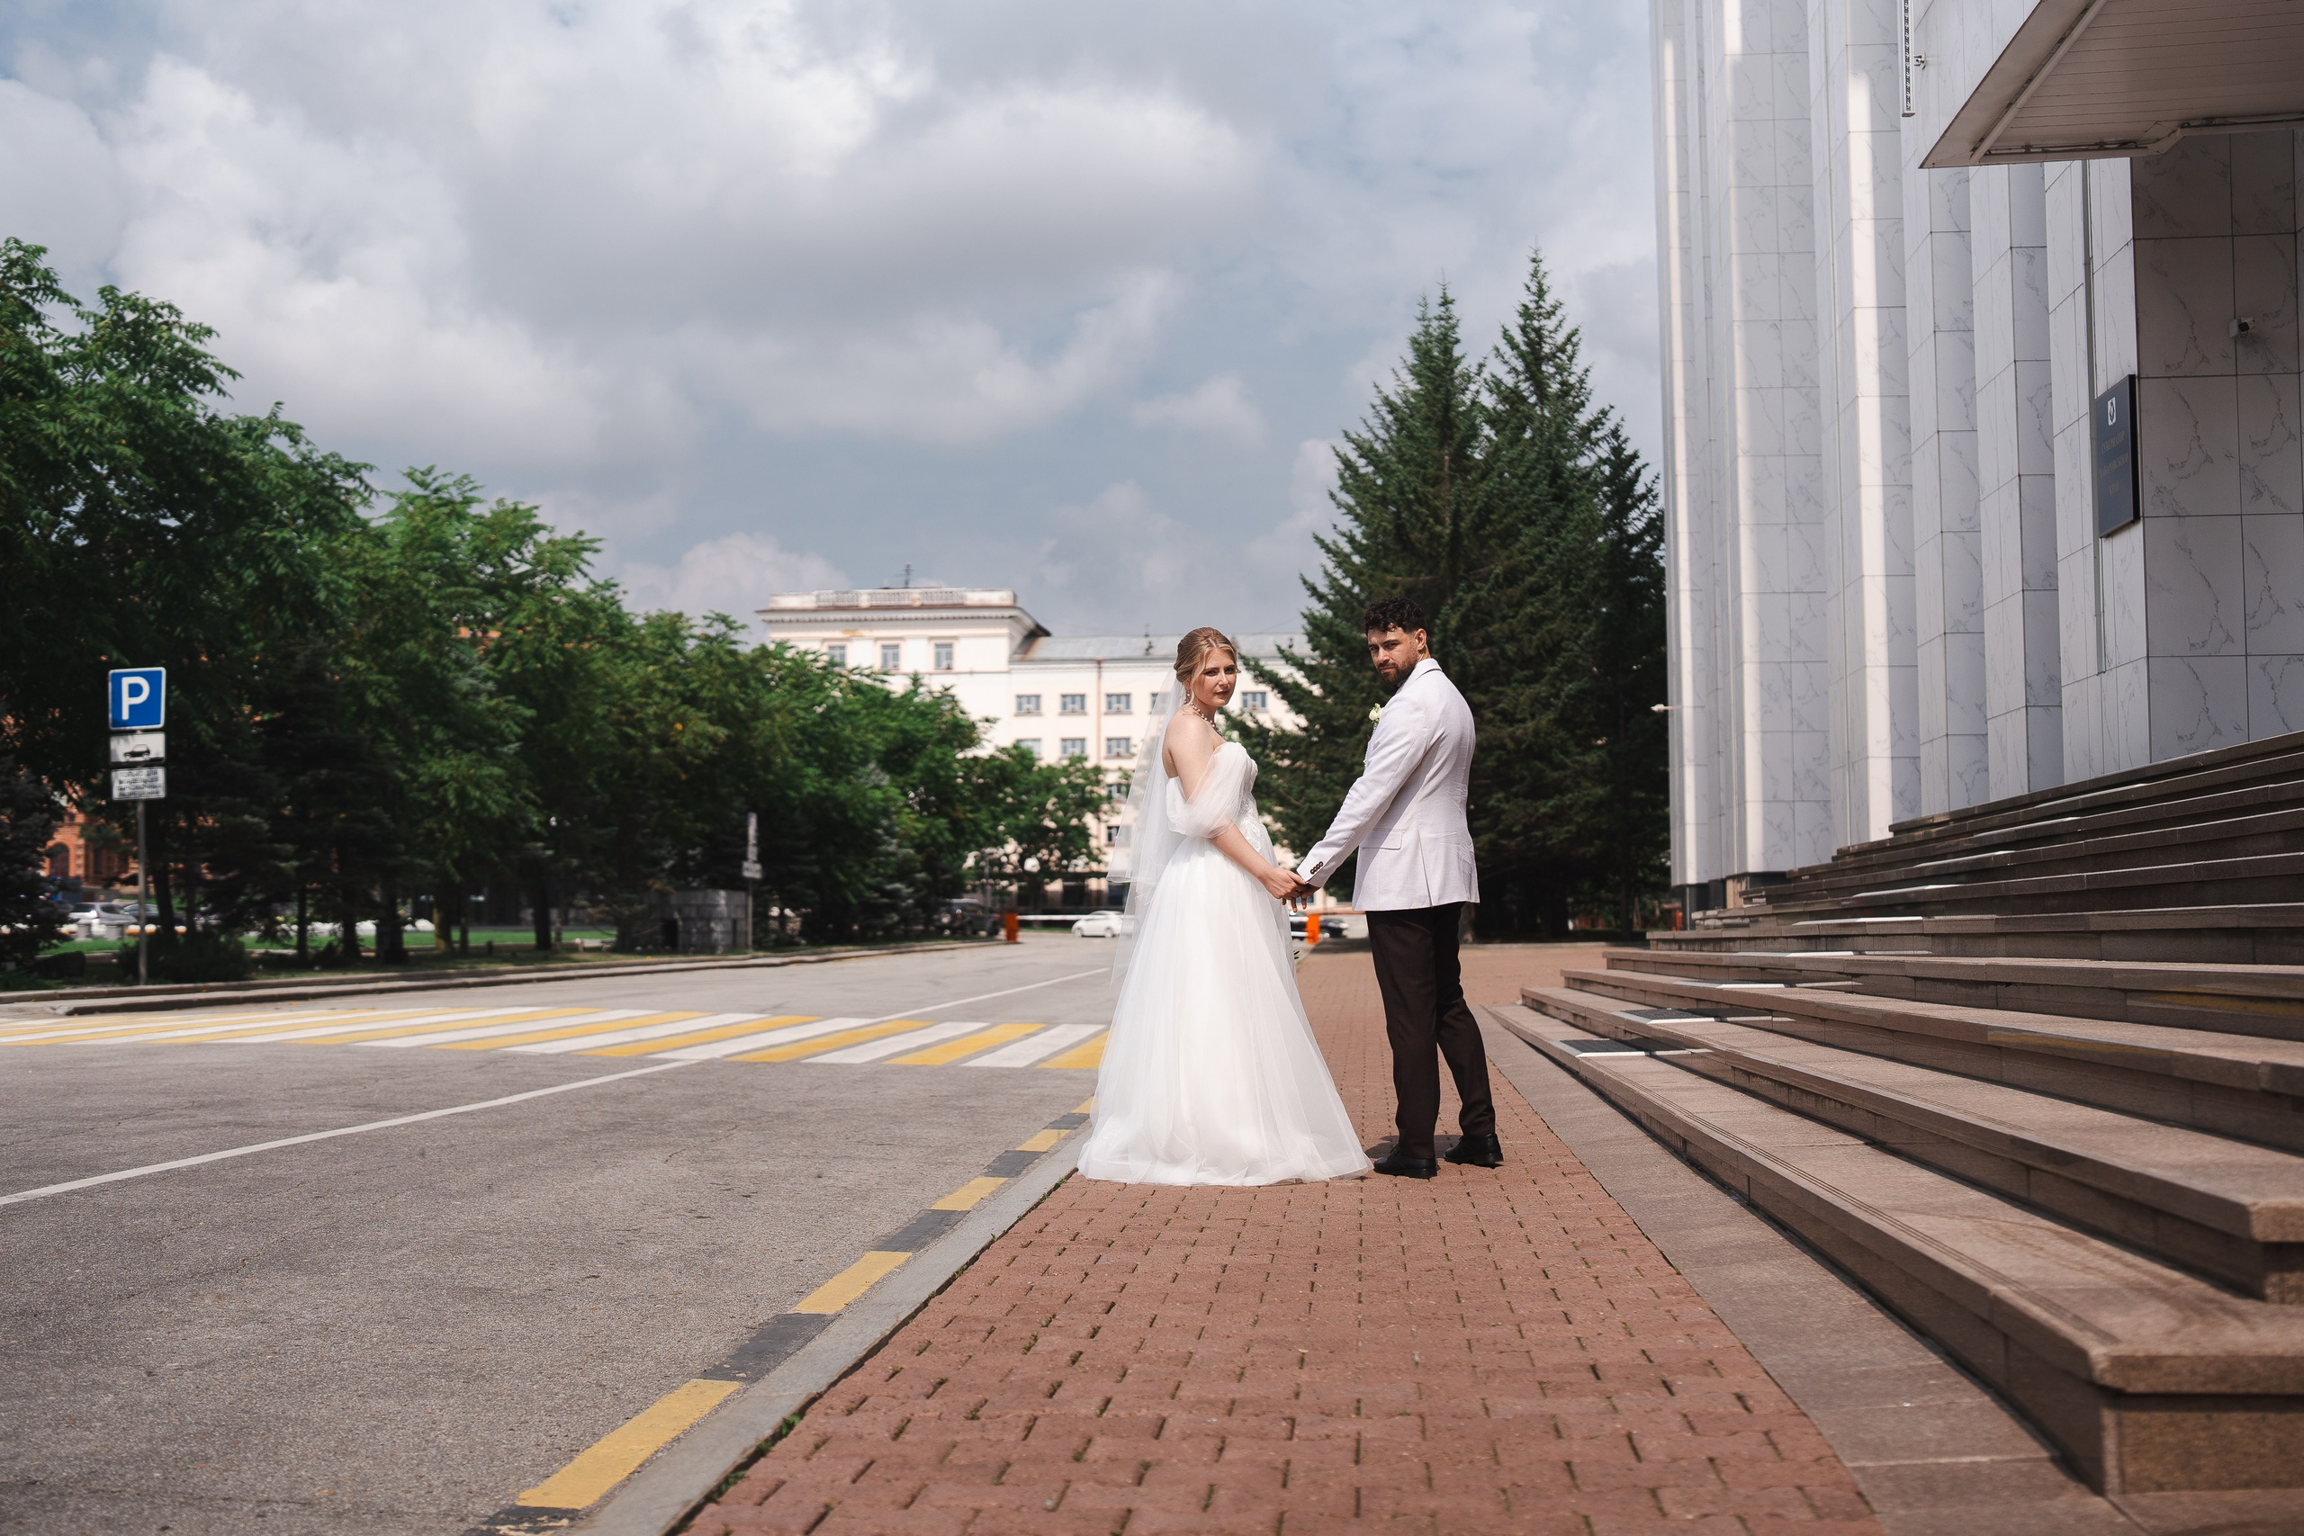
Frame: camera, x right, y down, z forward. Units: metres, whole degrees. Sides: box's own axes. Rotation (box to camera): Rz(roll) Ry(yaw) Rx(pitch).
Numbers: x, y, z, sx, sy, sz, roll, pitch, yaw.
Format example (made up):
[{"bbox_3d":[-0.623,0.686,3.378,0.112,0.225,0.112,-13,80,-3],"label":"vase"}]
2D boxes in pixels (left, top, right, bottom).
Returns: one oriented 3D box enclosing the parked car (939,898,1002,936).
[{"bbox_3d":[-8.400,6.950,104.000,1.780,1.760,4.300,-2,-5,20],"label":"parked car"}]

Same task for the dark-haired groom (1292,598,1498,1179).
[{"bbox_3d":[0.756,0.357,6.990,0.600,1.780,0.540,-2,-5,28],"label":"dark-haired groom"}]

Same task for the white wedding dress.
[{"bbox_3d":[0.228,0.567,7.000,0.900,1.360,0.820,1,-4,-11],"label":"white wedding dress"}]

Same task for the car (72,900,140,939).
[{"bbox_3d":[-51.800,7.500,111.000,1.730,1.570,4.400,0,-4,4],"label":"car"}]

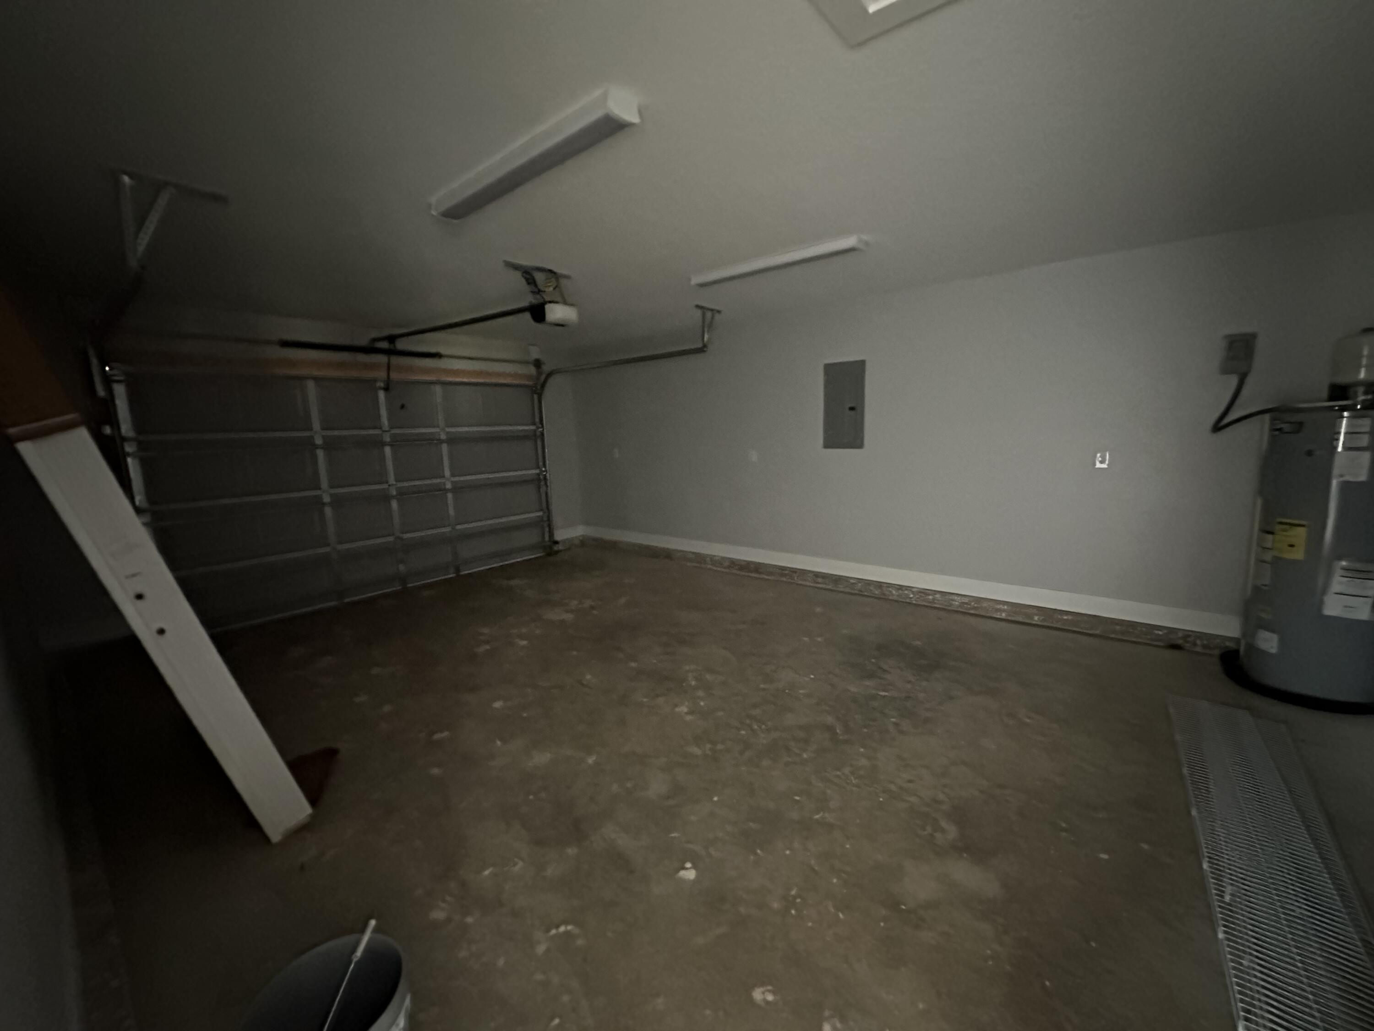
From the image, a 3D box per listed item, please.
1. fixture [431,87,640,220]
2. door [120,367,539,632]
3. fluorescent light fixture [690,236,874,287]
[{"bbox_3d":[-0.670,-1.377,2.208,1.220,0.075,0.135,6,12,40],"label":"fixture"},{"bbox_3d":[-3.040,-0.293,5.646,0.080,2.150,3.680,6,12,40],"label":"door"},{"bbox_3d":[0.568,-1.657,3.676,1.220,0.075,0.135,6,12,40],"label":"fluorescent light fixture"}]

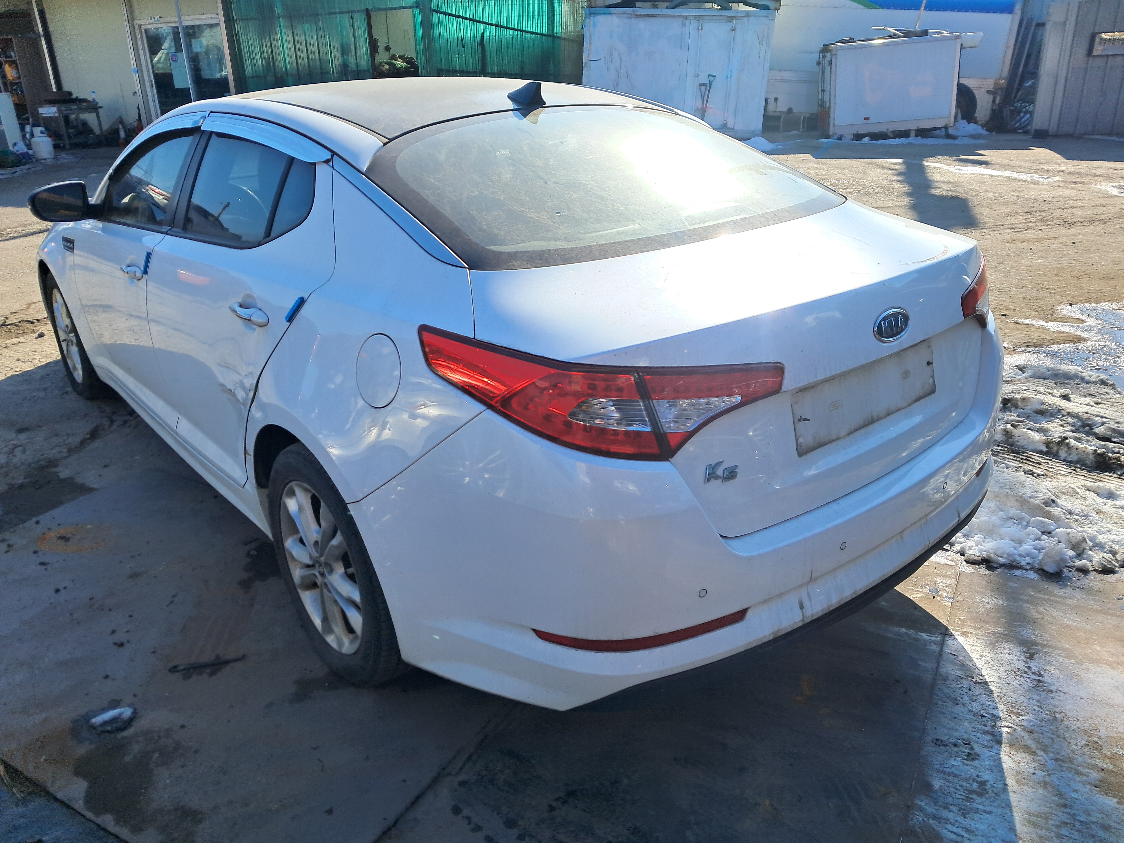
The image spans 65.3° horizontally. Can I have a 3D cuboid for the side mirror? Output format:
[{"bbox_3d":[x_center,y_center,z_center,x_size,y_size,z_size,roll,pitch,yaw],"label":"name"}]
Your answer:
[{"bbox_3d":[-1.965,-0.853,3.411,0.210,0.145,0.150,-16,27,-34],"label":"side mirror"}]

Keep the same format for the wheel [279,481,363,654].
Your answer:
[{"bbox_3d":[-0.578,0.366,2.360,0.170,0.470,0.470,-18,28,-36],"label":"wheel"}]

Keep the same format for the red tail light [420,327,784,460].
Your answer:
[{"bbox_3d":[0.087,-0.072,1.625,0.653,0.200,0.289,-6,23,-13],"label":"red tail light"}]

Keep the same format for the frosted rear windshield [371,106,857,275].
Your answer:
[{"bbox_3d":[0.144,-0.655,2.353,1.340,0.120,0.690,-18,54,-36],"label":"frosted rear windshield"}]

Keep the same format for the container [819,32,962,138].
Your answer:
[{"bbox_3d":[6.885,-7.111,18.505,2.420,1.720,1.600,-1,22,10],"label":"container"}]

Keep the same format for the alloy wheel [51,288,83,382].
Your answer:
[{"bbox_3d":[-2.366,-0.433,4.354,0.170,0.470,0.470,-17,28,-35],"label":"alloy wheel"}]

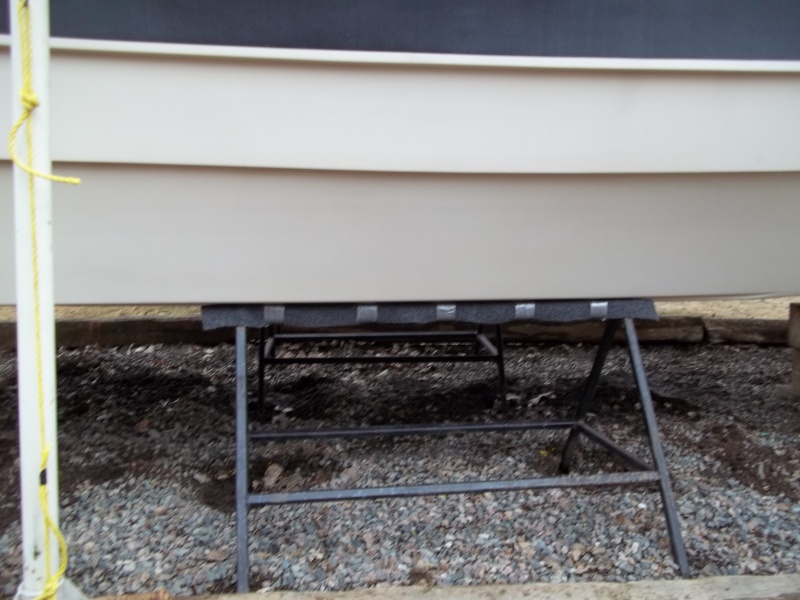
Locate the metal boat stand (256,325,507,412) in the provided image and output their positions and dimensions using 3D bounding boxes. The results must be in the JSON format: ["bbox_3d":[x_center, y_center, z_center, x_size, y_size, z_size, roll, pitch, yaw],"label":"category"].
[{"bbox_3d":[-0.100,0.122,3.753,1.145,0.644,0.795,0,6,-4],"label":"metal boat stand"}]

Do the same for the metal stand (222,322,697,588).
[{"bbox_3d":[0.115,0.350,2.146,1.145,0.638,0.795,0,6,-12],"label":"metal stand"}]

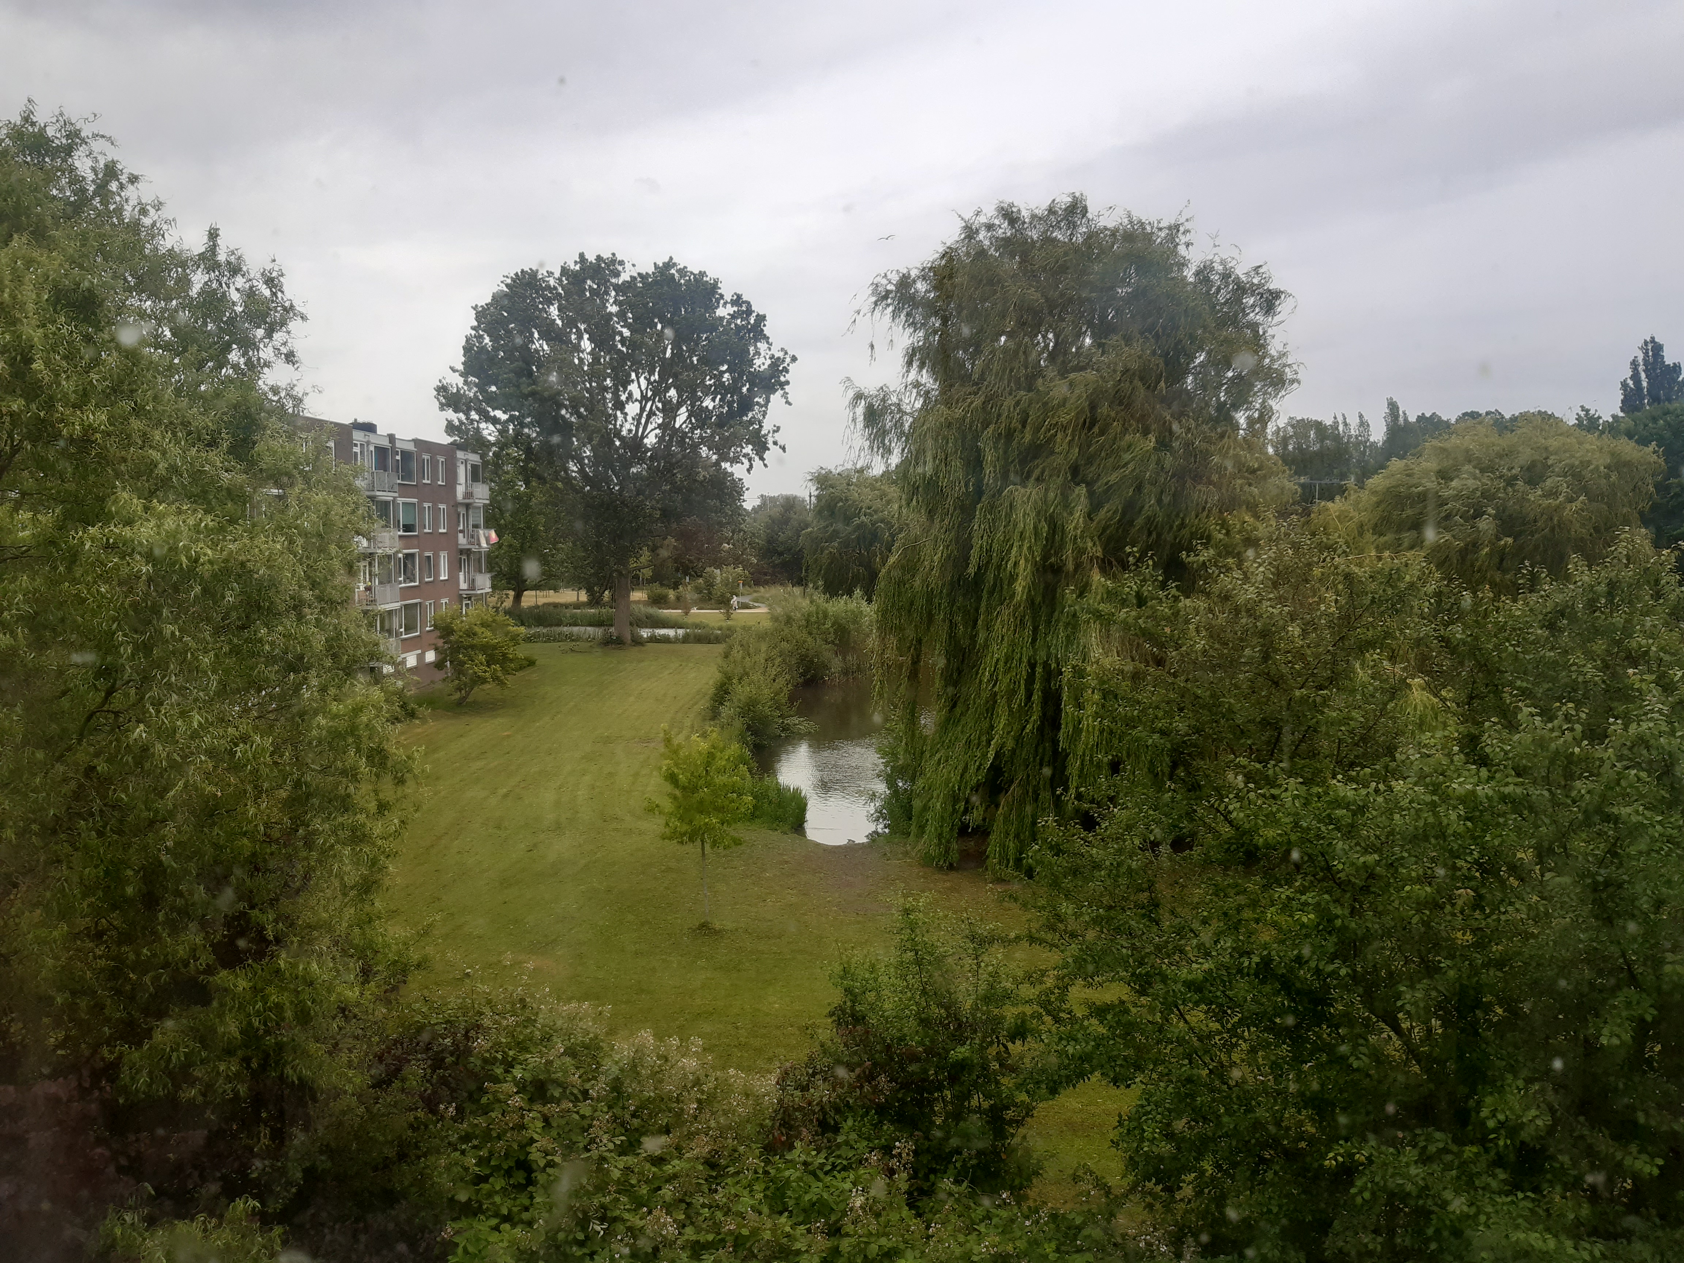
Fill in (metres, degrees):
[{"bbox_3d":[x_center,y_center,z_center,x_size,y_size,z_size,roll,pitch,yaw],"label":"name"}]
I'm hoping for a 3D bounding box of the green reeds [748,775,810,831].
[{"bbox_3d":[-1.928,5.341,39.021,1.900,1.200,2.400,0,4,-3],"label":"green reeds"}]

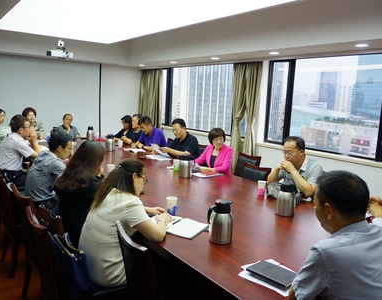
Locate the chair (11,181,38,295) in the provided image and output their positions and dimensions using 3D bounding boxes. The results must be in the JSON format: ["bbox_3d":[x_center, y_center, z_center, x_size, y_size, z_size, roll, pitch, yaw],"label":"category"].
[{"bbox_3d":[-1.012,0.725,2.588,0.560,0.920,0.450,-5,12,-42],"label":"chair"}]

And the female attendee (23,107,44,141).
[{"bbox_3d":[-2.753,-0.064,5.904,0.460,1.280,0.750,-4,11,-37],"label":"female attendee"}]

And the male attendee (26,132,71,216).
[{"bbox_3d":[-1.227,0.457,3.135,0.660,1.270,0.500,-5,11,-39],"label":"male attendee"}]

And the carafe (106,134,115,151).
[{"bbox_3d":[-1.202,-0.110,5.059,0.138,0.244,0.170,2,9,-3],"label":"carafe"}]

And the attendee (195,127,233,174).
[{"bbox_3d":[0.242,0.355,4.220,0.480,1.230,0.680,9,11,36],"label":"attendee"}]

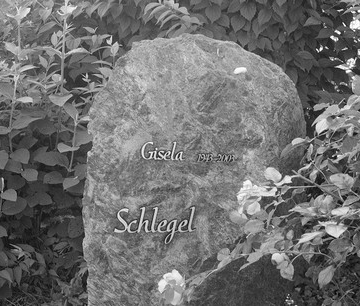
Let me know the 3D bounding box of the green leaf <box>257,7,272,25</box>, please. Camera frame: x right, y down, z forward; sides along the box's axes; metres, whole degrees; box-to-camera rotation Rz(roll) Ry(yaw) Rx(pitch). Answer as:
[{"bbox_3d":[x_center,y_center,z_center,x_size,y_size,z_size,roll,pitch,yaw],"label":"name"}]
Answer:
[{"bbox_3d":[0.326,-0.534,3.300,0.056,0.080,0.016,26,-21,11],"label":"green leaf"}]

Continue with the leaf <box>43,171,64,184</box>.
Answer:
[{"bbox_3d":[-0.388,0.075,2.620,0.060,0.014,0.050,-9,42,-24],"label":"leaf"}]

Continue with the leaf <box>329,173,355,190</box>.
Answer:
[{"bbox_3d":[0.427,0.075,2.250,0.067,0.013,0.046,32,68,22],"label":"leaf"}]

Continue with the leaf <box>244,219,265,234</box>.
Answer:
[{"bbox_3d":[0.203,0.200,2.330,0.054,0.048,0.015,11,-30,6],"label":"leaf"}]

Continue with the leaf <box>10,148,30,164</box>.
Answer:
[{"bbox_3d":[-0.475,0.010,2.550,0.063,0.050,0.014,24,-30,7],"label":"leaf"}]

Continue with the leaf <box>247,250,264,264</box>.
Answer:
[{"bbox_3d":[0.194,0.269,2.200,0.055,0.012,0.027,-37,52,-7],"label":"leaf"}]

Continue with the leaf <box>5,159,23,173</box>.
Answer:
[{"bbox_3d":[-0.510,0.035,2.620,0.060,0.058,0.015,-2,-30,-8],"label":"leaf"}]

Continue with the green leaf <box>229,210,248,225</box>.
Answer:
[{"bbox_3d":[0.161,0.177,2.350,0.054,0.018,0.047,7,55,19],"label":"green leaf"}]

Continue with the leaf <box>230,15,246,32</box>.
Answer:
[{"bbox_3d":[0.209,-0.462,3.050,0.058,0.069,0.015,5,-23,2],"label":"leaf"}]

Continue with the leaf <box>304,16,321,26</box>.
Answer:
[{"bbox_3d":[0.513,-0.507,3.300,0.090,0.015,0.046,-22,43,-23],"label":"leaf"}]

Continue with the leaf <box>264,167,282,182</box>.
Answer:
[{"bbox_3d":[0.255,0.059,2.330,0.040,0.014,0.054,-40,67,-20],"label":"leaf"}]

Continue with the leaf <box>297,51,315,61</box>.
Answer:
[{"bbox_3d":[0.484,-0.376,3.300,0.069,0.020,0.060,4,42,5],"label":"leaf"}]

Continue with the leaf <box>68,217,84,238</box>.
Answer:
[{"bbox_3d":[-0.333,0.240,2.750,0.048,0.076,0.012,-11,-24,-13],"label":"leaf"}]

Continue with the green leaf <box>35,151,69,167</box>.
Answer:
[{"bbox_3d":[-0.376,0.016,2.500,0.105,0.021,0.060,12,46,12],"label":"green leaf"}]

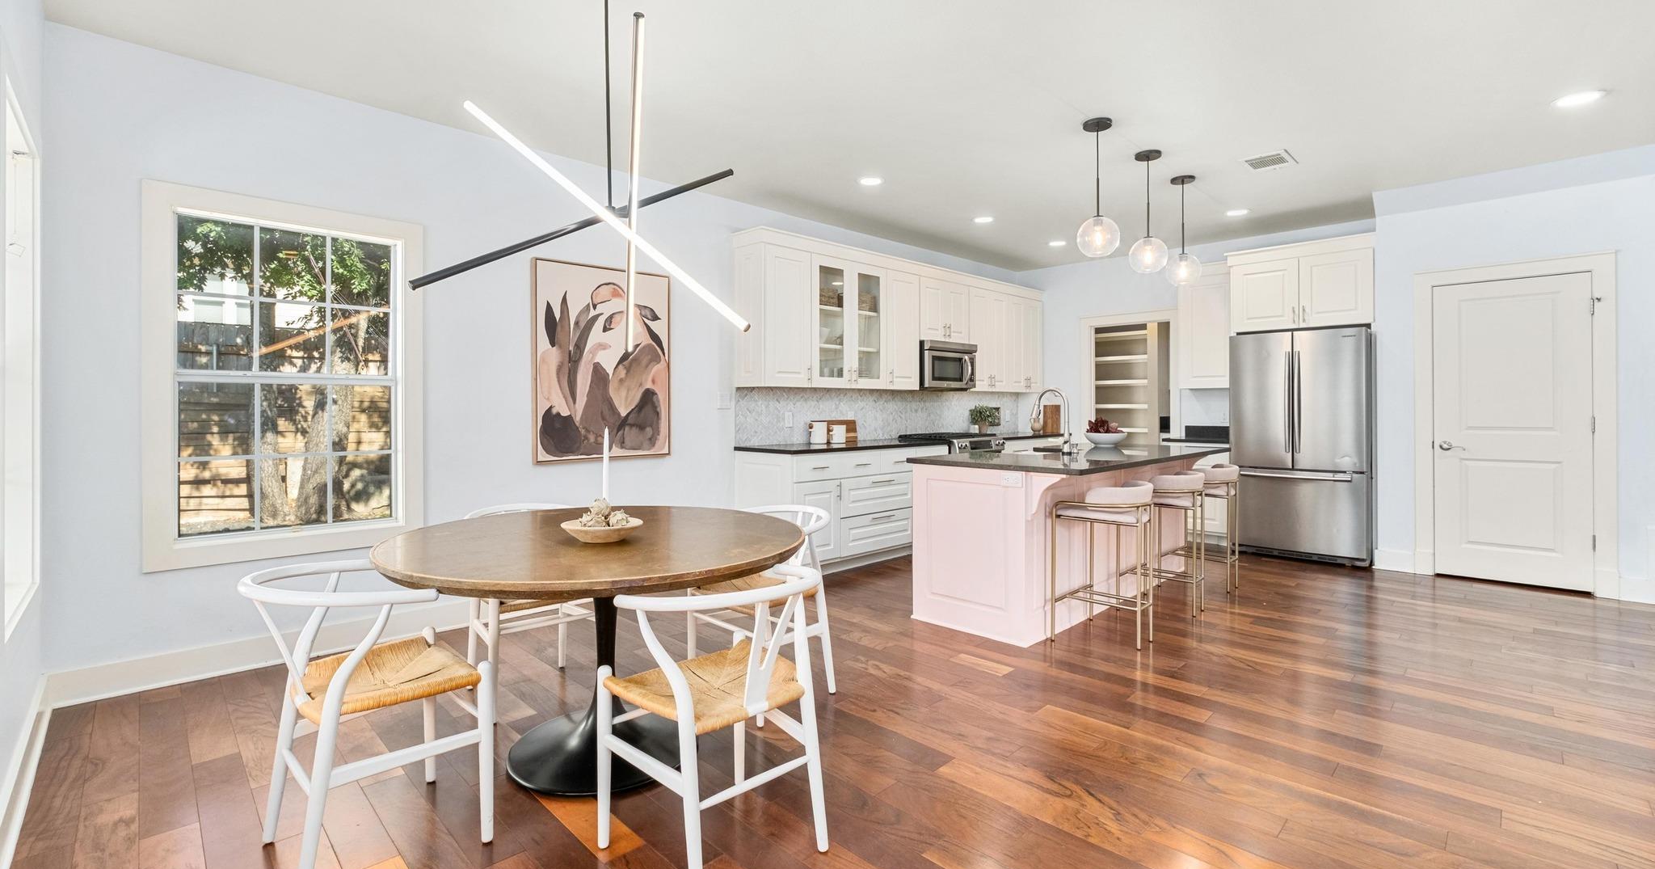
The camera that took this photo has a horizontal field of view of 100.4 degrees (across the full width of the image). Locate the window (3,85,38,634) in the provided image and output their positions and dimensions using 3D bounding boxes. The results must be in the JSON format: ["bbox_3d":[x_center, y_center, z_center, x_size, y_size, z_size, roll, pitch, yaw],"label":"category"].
[{"bbox_3d":[-2.536,-0.221,2.174,0.080,1.550,0.910,-2,2,-45],"label":"window"}]

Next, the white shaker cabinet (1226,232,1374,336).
[{"bbox_3d":[3.945,-1.180,5.675,0.720,0.660,0.960,-2,2,-45],"label":"white shaker cabinet"}]

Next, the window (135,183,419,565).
[{"bbox_3d":[-2.524,-0.264,3.295,1.065,1.667,0.050,-2,2,-45],"label":"window"}]

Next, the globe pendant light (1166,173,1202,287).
[{"bbox_3d":[2.419,-1.373,4.691,0.245,0.731,0.245,-2,2,-45],"label":"globe pendant light"}]

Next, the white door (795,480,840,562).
[{"bbox_3d":[-0.047,0.619,4.808,0.430,0.570,0.022,-2,2,-44],"label":"white door"}]

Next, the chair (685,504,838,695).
[{"bbox_3d":[-0.240,0.712,2.937,0.520,0.765,0.550,-2,2,-44],"label":"chair"}]

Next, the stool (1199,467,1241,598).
[{"bbox_3d":[2.510,0.600,4.606,0.500,0.820,0.430,-2,2,-44],"label":"stool"}]

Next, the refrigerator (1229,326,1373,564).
[{"bbox_3d":[3.867,0.077,5.590,0.760,1.780,0.900,-2,2,-44],"label":"refrigerator"}]

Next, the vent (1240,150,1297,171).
[{"bbox_3d":[2.801,-1.719,4.372,0.350,0.020,0.250,-2,2,-45],"label":"vent"}]

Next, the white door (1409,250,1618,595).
[{"bbox_3d":[4.537,-0.064,4.587,0.080,2.125,0.950,-2,2,-44],"label":"white door"}]

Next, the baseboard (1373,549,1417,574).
[{"bbox_3d":[4.099,0.918,4.981,0.018,0.140,0.250,-2,2,-45],"label":"baseboard"}]

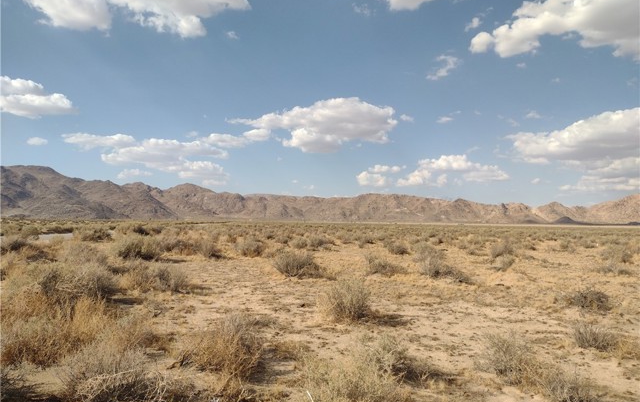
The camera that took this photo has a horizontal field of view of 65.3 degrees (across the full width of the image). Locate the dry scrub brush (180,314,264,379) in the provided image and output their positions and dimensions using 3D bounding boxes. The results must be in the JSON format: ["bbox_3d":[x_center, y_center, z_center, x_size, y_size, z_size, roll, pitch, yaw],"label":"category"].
[{"bbox_3d":[-1.051,1.498,5.300,0.872,0.602,0.742,1,-3,-11],"label":"dry scrub brush"}]

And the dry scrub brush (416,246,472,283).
[{"bbox_3d":[3.334,1.727,13.600,1.480,0.918,1.258,0,-3,14],"label":"dry scrub brush"}]

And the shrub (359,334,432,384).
[{"bbox_3d":[0.786,1.606,5.199,0.746,0.437,0.709,0,-2,9],"label":"shrub"}]

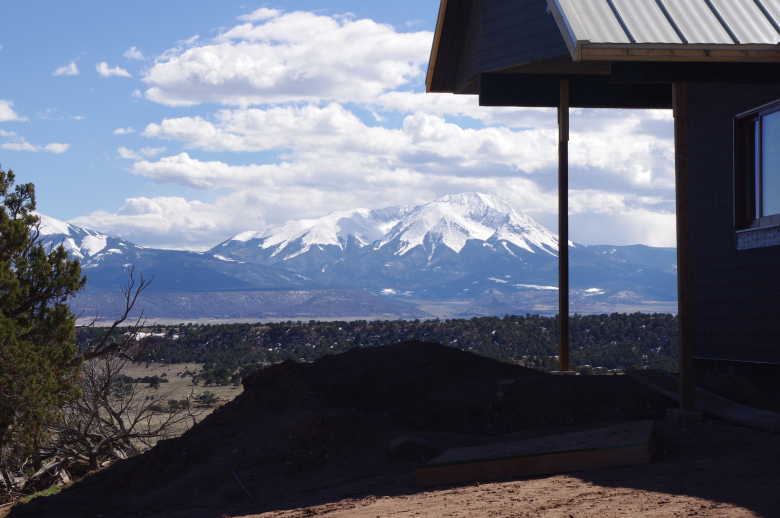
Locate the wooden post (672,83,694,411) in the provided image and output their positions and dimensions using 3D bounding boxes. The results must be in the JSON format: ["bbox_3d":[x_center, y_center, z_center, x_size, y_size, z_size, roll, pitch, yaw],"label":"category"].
[{"bbox_3d":[2.366,-0.097,14.295,0.095,2.653,0.095,0,-2,-7],"label":"wooden post"}]

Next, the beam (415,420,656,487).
[{"bbox_3d":[1.170,1.520,13.900,1.780,0.165,1.120,-7,2,11],"label":"beam"}]

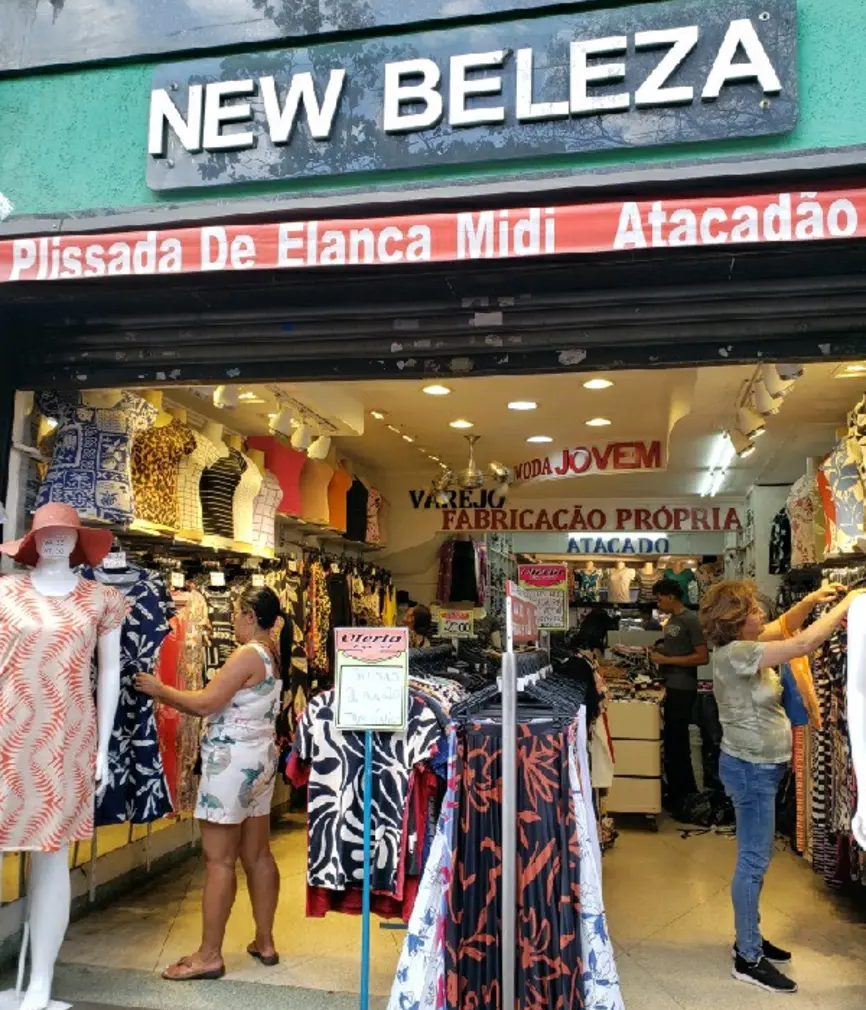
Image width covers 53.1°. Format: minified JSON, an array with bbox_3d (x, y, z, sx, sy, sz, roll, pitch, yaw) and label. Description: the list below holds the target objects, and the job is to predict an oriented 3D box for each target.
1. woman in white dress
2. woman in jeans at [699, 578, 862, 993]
[{"bbox_3d":[-0.947,1.087,3.604,0.674,1.519,0.460,-1,-8,15],"label":"woman in white dress"},{"bbox_3d":[1.462,1.109,3.594,0.652,1.584,0.480,0,-8,12],"label":"woman in jeans"}]

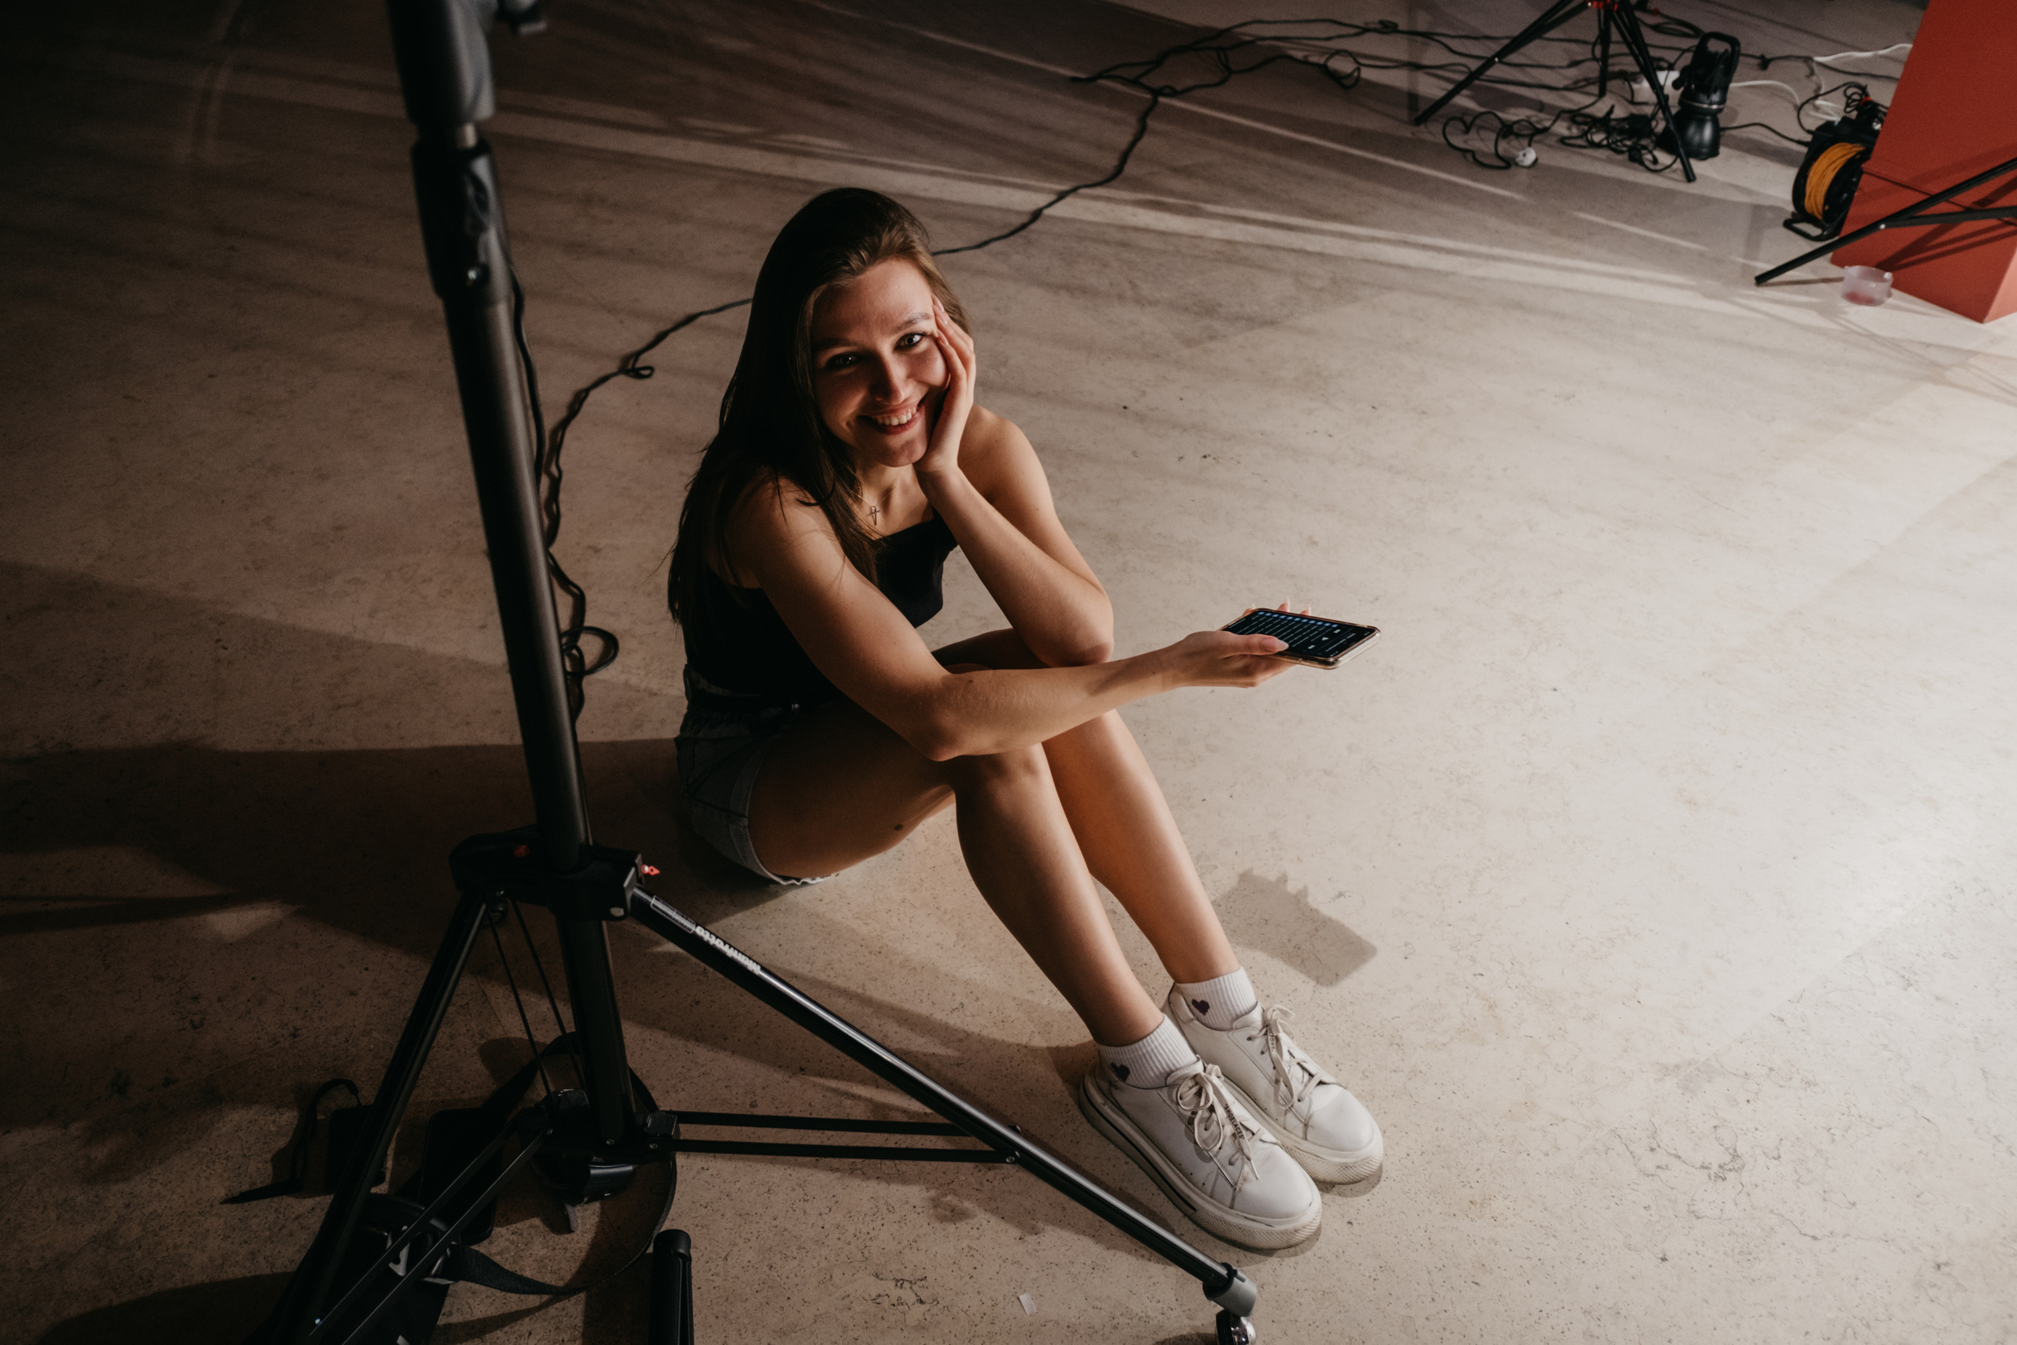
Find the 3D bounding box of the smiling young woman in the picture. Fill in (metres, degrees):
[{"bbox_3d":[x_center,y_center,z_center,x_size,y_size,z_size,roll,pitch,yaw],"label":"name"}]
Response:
[{"bbox_3d":[0.048,-0.013,1.548,0.920,0.855,0.445,29,43,31],"label":"smiling young woman"}]

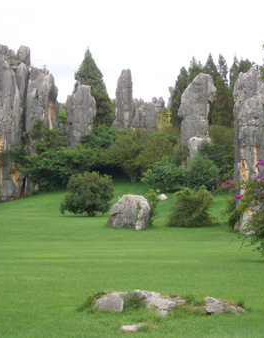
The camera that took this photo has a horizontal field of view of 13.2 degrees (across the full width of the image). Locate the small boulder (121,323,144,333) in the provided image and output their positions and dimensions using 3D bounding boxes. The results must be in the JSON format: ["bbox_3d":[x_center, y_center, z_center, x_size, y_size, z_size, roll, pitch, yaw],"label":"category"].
[{"bbox_3d":[0.006,1.883,13.600,0.261,0.119,0.220,0,0,0],"label":"small boulder"}]

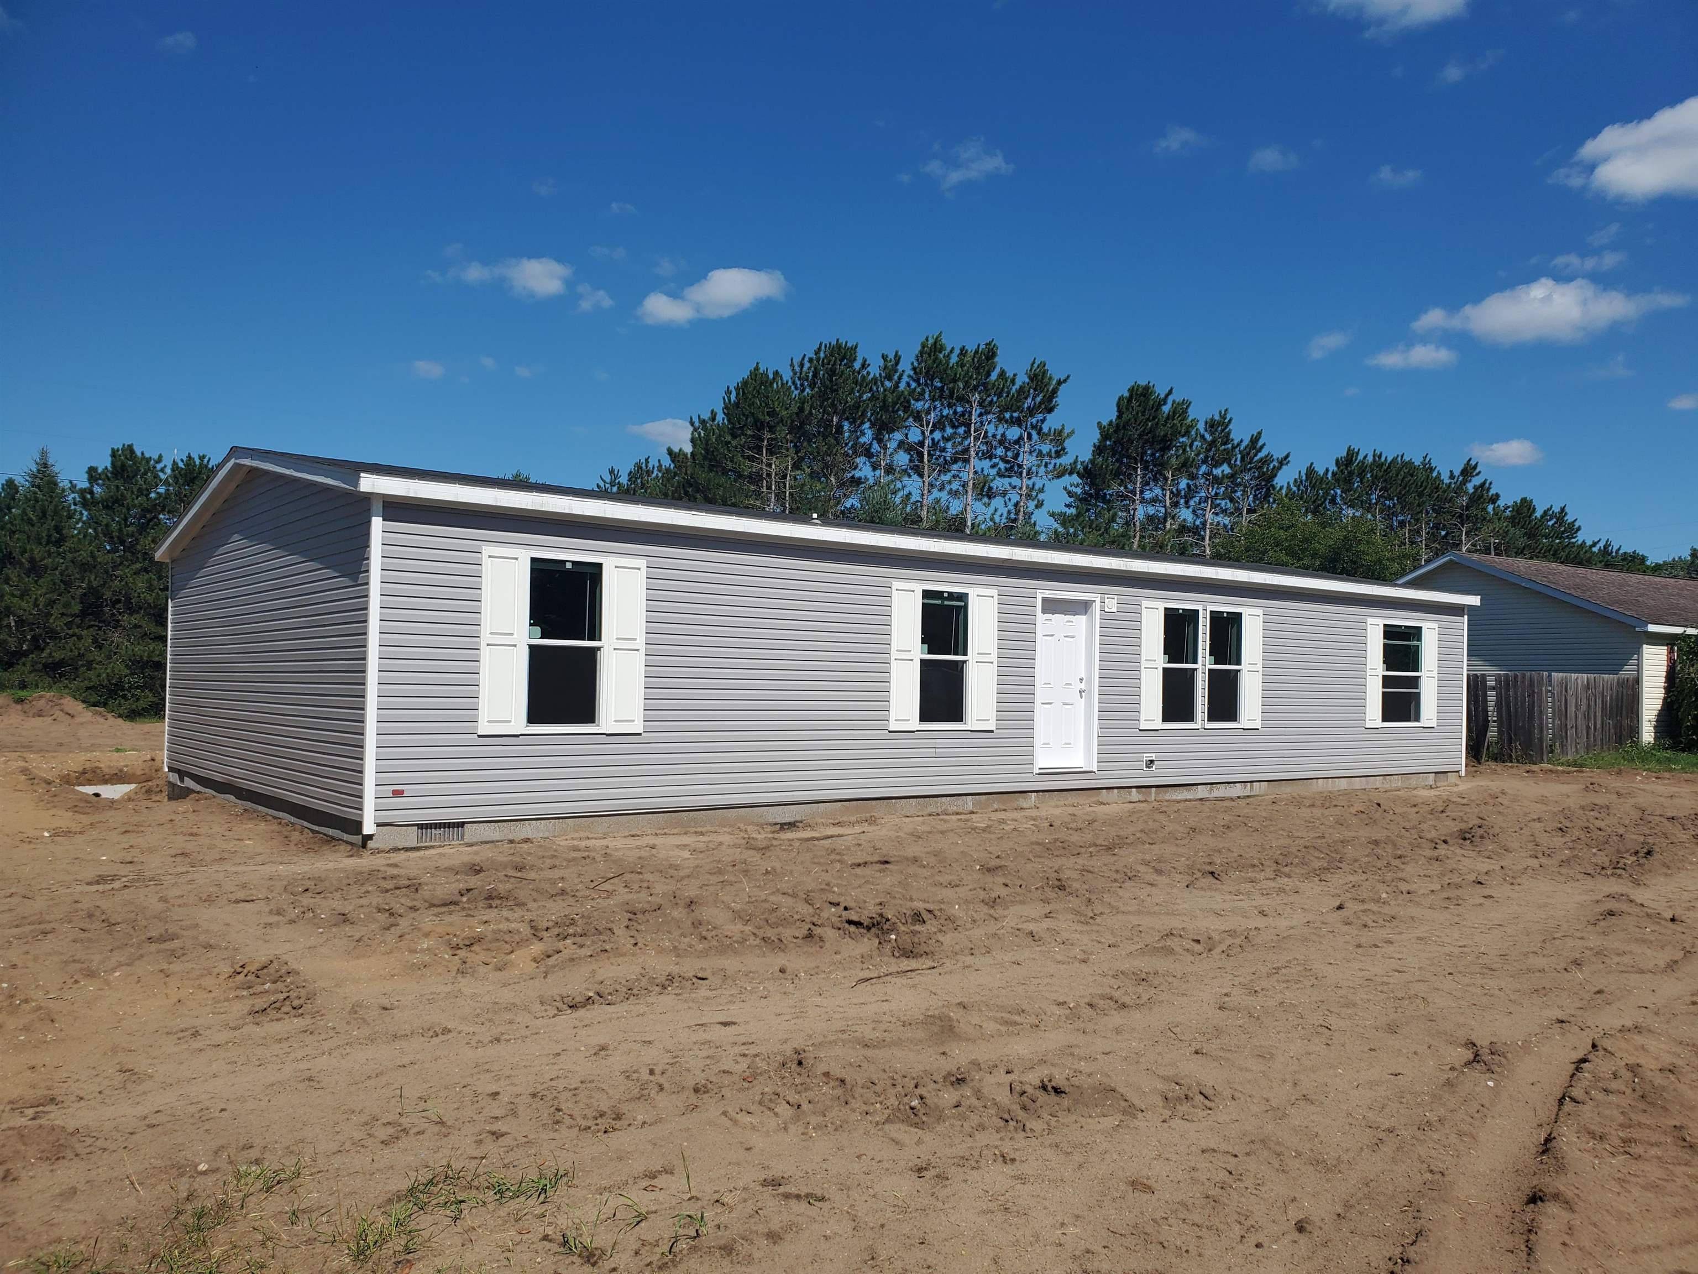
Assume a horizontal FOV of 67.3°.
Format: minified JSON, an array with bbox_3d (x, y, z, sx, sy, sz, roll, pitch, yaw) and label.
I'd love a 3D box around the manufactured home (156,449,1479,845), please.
[{"bbox_3d":[0.570,0.243,18.820,17.600,3.780,8.500,3,-3,-37],"label":"manufactured home"}]

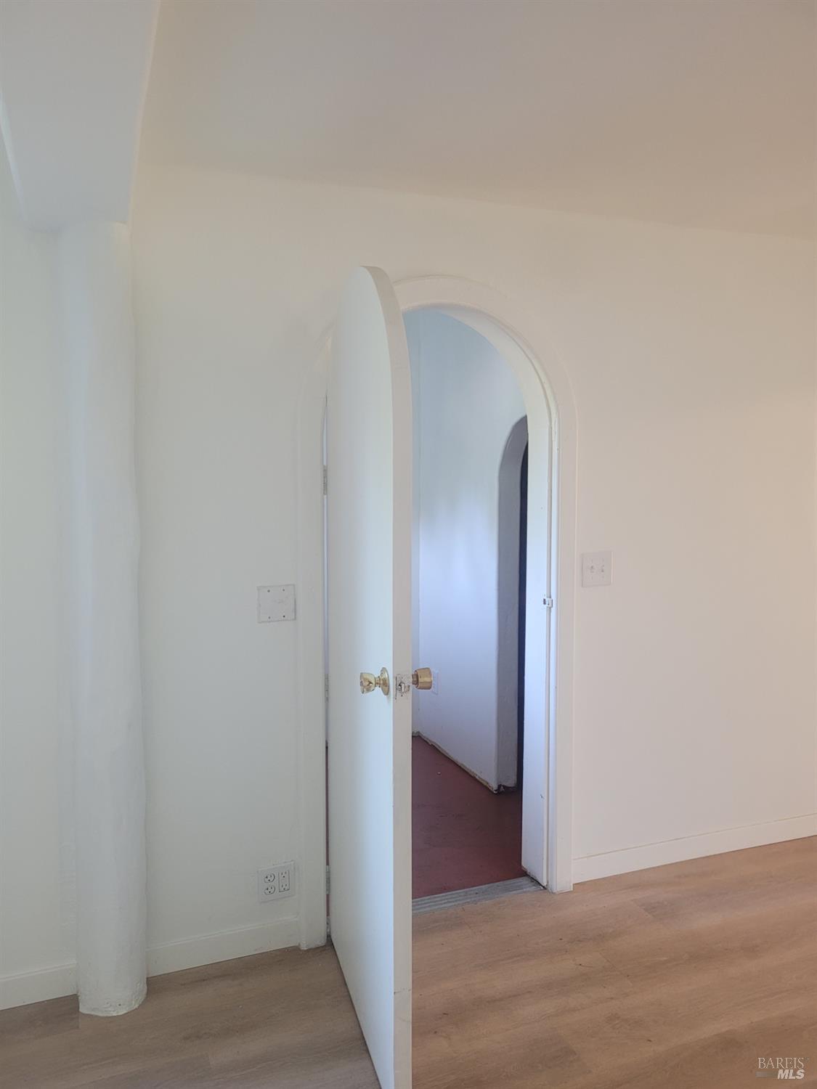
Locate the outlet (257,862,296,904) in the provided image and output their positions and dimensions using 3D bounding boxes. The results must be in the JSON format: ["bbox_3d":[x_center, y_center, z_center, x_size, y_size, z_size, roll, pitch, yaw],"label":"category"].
[{"bbox_3d":[-0.413,1.062,2.564,0.116,0.114,0.009,-2,5,-22],"label":"outlet"}]

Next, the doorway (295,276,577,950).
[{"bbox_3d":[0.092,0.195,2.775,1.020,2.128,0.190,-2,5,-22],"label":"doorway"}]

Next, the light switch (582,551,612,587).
[{"bbox_3d":[0.680,0.089,2.937,0.124,0.122,0.013,-2,5,-22],"label":"light switch"}]

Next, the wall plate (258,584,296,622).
[{"bbox_3d":[-0.402,0.181,2.502,0.116,0.114,0.007,-2,5,-22],"label":"wall plate"}]

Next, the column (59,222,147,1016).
[{"bbox_3d":[-0.845,0.223,2.266,0.185,2.150,0.175,-2,5,-22],"label":"column"}]

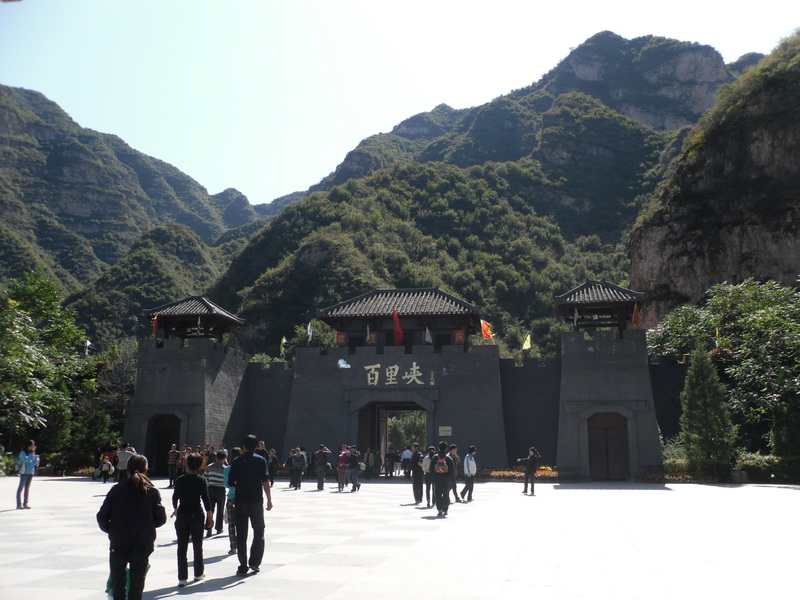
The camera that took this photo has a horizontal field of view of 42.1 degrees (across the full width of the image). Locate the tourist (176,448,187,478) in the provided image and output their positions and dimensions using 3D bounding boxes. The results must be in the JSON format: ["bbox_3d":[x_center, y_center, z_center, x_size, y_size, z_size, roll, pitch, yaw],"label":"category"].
[{"bbox_3d":[-8.929,6.906,42.500,0.420,1.460,0.280,0,-8,0],"label":"tourist"}]

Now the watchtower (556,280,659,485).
[{"bbox_3d":[11.585,4.353,57.480,5.500,10.950,5.800,-2,-8,15],"label":"watchtower"}]

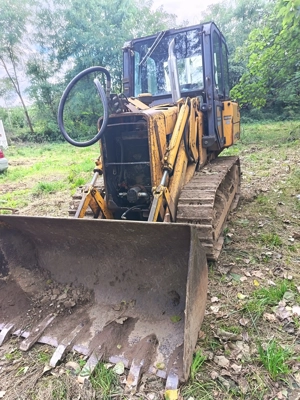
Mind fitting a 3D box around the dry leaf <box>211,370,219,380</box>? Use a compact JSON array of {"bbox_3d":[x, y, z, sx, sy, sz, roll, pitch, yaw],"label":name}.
[{"bbox_3d":[0.413,1.117,1.767,0.047,0.020,0.043,7,19,38],"label":"dry leaf"}]

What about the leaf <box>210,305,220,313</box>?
[{"bbox_3d":[0.587,0.979,2.489,0.084,0.018,0.071,-2,16,13],"label":"leaf"}]

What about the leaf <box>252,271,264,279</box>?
[{"bbox_3d":[1.114,0.763,2.855,0.128,0.030,0.082,6,18,36],"label":"leaf"}]

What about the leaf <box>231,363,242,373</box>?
[{"bbox_3d":[0.594,1.148,1.895,0.072,0.018,0.042,0,17,17],"label":"leaf"}]

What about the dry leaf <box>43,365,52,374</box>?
[{"bbox_3d":[-0.716,1.172,1.924,0.062,0.025,0.043,-15,18,-34],"label":"dry leaf"}]

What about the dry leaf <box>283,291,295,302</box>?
[{"bbox_3d":[1.285,0.892,2.563,0.095,0.018,0.126,3,18,27],"label":"dry leaf"}]

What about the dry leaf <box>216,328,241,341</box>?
[{"bbox_3d":[0.593,1.008,2.061,0.179,0.050,0.049,2,16,26],"label":"dry leaf"}]

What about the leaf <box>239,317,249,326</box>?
[{"bbox_3d":[0.781,1.014,2.301,0.080,0.018,0.063,0,17,19],"label":"leaf"}]

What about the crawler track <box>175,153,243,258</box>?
[{"bbox_3d":[1.107,-0.077,4.524,0.415,0.832,3.251,2,17,23],"label":"crawler track"}]

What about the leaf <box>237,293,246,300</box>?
[{"bbox_3d":[0.869,0.913,2.626,0.076,0.018,0.057,0,17,18],"label":"leaf"}]

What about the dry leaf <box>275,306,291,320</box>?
[{"bbox_3d":[1.129,0.963,2.353,0.119,0.025,0.107,3,18,27],"label":"dry leaf"}]

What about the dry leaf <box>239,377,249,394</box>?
[{"bbox_3d":[0.571,1.124,1.679,0.051,0.025,0.096,-4,15,3],"label":"dry leaf"}]

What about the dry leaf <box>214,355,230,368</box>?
[{"bbox_3d":[0.483,1.081,1.858,0.095,0.030,0.076,2,16,26],"label":"dry leaf"}]

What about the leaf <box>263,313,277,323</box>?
[{"bbox_3d":[0.959,0.942,2.228,0.093,0.030,0.072,2,16,24],"label":"leaf"}]

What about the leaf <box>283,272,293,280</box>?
[{"bbox_3d":[1.374,0.765,2.762,0.074,0.030,0.083,-15,18,-33],"label":"leaf"}]

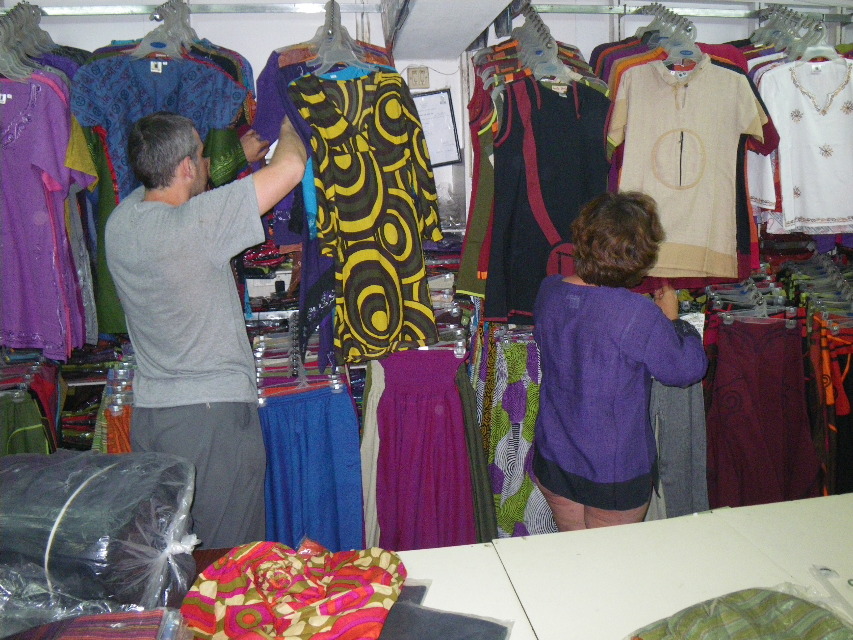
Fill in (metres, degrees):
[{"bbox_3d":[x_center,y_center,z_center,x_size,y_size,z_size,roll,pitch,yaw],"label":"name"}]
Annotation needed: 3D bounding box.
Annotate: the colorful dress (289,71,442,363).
[{"bbox_3d":[-0.188,-0.319,2.197,0.400,0.880,0.130,-8,9,-7],"label":"colorful dress"}]

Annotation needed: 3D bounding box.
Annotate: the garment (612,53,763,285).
[{"bbox_3d":[0.879,-0.512,2.352,0.500,0.720,0.120,1,8,8],"label":"garment"}]

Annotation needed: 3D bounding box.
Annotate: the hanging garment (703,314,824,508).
[{"bbox_3d":[1.240,0.379,2.548,0.380,0.800,0.120,1,8,8],"label":"hanging garment"}]

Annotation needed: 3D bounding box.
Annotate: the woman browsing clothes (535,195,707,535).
[{"bbox_3d":[0.606,0.404,2.157,0.450,1.580,0.400,3,9,22],"label":"woman browsing clothes"}]

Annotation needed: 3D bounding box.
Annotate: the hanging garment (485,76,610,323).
[{"bbox_3d":[0.410,-0.399,2.337,0.410,0.800,0.120,0,8,0],"label":"hanging garment"}]

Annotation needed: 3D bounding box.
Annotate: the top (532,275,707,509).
[{"bbox_3d":[0.592,0.197,2.118,0.440,0.670,0.360,3,9,22],"label":"top"}]

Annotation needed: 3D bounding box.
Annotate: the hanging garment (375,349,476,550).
[{"bbox_3d":[-0.004,0.508,2.495,0.350,0.820,0.120,0,8,0],"label":"hanging garment"}]

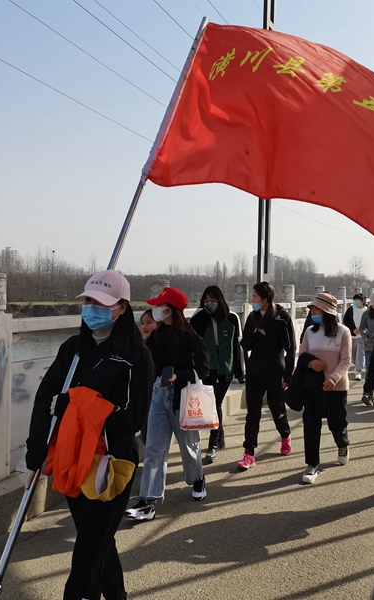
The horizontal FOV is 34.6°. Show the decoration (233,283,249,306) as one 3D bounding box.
[{"bbox_3d":[0.798,-0.089,8.770,0.220,0.290,0.220,1,1,25],"label":"decoration"}]

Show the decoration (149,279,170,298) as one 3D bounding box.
[{"bbox_3d":[-0.286,-0.070,6.480,0.220,0.290,0.220,1,1,0],"label":"decoration"}]

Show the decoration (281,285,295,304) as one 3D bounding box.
[{"bbox_3d":[1.885,-0.120,11.060,0.220,0.290,0.220,1,1,25],"label":"decoration"}]

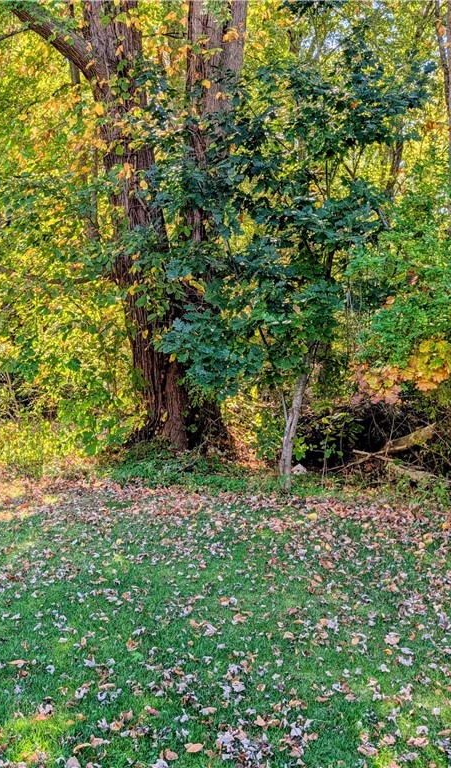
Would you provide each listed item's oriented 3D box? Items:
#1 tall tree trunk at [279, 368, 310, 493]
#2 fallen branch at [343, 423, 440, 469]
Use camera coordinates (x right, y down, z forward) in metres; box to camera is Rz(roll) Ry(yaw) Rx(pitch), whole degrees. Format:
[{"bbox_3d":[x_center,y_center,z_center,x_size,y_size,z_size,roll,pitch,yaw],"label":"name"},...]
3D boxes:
[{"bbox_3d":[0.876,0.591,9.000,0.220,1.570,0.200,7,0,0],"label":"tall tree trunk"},{"bbox_3d":[2.389,0.897,10.200,1.433,0.240,0.240,-21,3,-8],"label":"fallen branch"}]

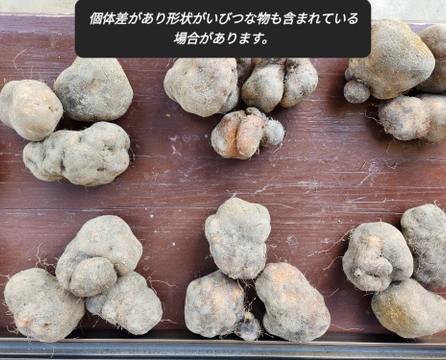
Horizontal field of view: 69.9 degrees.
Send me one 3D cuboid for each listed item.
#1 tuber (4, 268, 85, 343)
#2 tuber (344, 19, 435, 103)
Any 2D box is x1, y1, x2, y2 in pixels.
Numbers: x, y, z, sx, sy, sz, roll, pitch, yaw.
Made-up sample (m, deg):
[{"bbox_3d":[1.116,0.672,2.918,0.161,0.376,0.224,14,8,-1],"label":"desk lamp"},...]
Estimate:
[{"bbox_3d":[-0.249,0.173,0.443,0.110,0.071,0.075,30,91,-1],"label":"tuber"},{"bbox_3d":[0.239,-0.171,0.458,0.122,0.095,0.115,0,89,0],"label":"tuber"}]

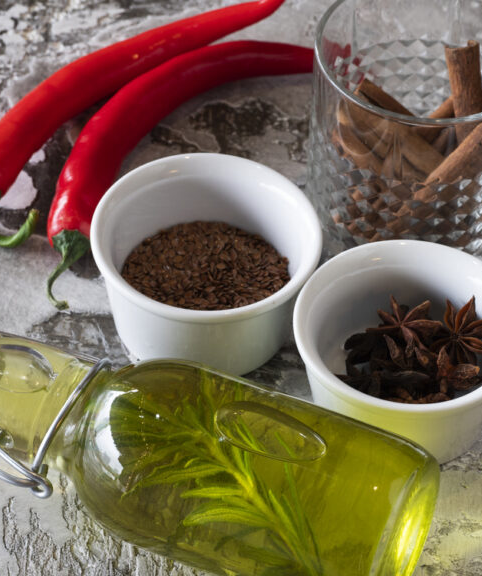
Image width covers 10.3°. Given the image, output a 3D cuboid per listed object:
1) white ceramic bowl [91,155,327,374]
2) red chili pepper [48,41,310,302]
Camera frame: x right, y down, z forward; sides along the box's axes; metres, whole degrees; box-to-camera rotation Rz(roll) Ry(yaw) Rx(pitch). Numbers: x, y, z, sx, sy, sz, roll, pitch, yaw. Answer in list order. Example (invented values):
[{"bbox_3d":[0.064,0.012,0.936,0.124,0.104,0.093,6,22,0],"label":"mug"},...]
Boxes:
[{"bbox_3d":[-0.014,-0.004,0.993,0.084,0.044,0.084,2,47,-2],"label":"white ceramic bowl"},{"bbox_3d":[-0.032,-0.059,1.060,0.060,0.024,0.180,32,53,24],"label":"red chili pepper"}]

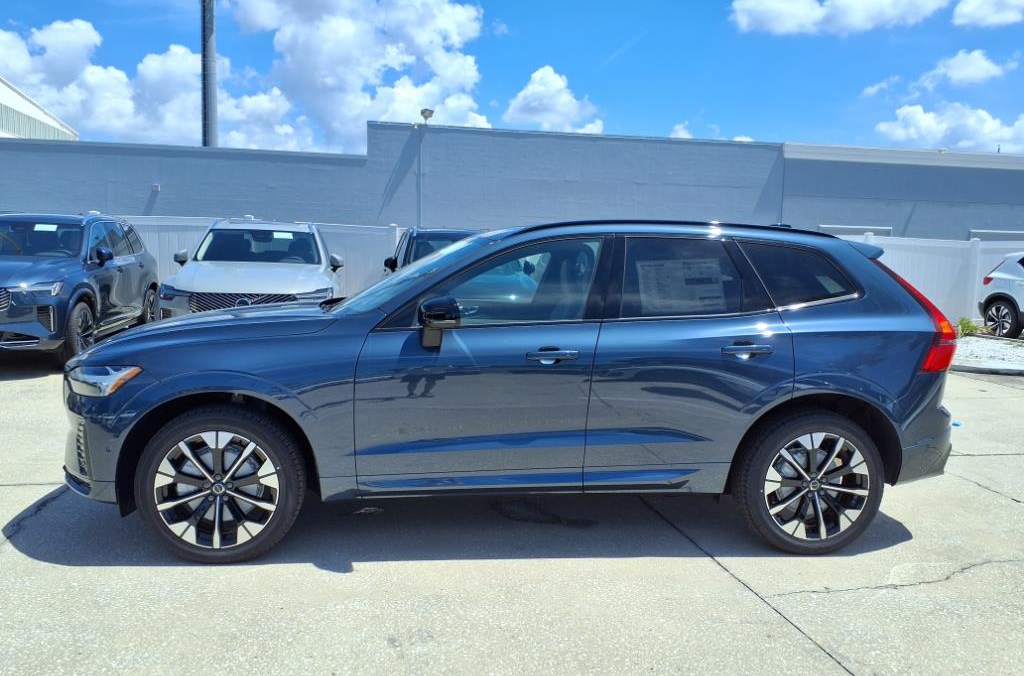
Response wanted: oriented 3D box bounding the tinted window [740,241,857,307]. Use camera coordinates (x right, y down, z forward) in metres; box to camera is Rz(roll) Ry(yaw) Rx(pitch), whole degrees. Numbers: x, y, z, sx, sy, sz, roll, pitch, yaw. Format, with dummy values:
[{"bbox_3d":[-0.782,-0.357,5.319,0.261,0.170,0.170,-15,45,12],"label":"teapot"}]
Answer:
[{"bbox_3d":[1.474,-0.319,4.124,0.617,0.386,0.055,0,-20,-10],"label":"tinted window"}]

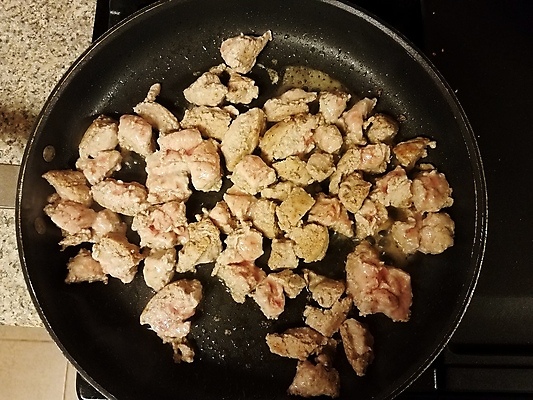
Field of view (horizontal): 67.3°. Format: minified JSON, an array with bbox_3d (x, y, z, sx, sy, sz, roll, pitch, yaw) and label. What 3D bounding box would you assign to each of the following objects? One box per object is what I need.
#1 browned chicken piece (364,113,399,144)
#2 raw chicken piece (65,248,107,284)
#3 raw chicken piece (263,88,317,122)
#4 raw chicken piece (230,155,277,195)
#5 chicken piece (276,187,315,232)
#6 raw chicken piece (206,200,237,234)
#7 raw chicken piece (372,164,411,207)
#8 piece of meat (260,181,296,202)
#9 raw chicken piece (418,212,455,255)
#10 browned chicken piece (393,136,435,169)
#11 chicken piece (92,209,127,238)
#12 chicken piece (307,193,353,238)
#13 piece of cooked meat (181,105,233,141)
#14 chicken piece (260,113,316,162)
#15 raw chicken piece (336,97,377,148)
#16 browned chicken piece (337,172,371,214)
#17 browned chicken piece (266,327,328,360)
[{"bbox_3d":[0.088,-0.054,0.304,0.025,0.019,0.023,-44,82,-7],"label":"browned chicken piece"},{"bbox_3d":[-0.126,0.047,0.283,0.030,0.017,0.024,2,79,1],"label":"raw chicken piece"},{"bbox_3d":[0.019,-0.074,0.311,0.043,0.019,0.024,-10,80,-2],"label":"raw chicken piece"},{"bbox_3d":[-0.010,-0.019,0.306,0.033,0.020,0.028,20,81,4],"label":"raw chicken piece"},{"bbox_3d":[0.021,0.007,0.293,0.022,0.020,0.033,38,82,6],"label":"chicken piece"},{"bbox_3d":[-0.031,0.014,0.295,0.018,0.017,0.025,-36,81,-8],"label":"raw chicken piece"},{"bbox_3d":[0.093,-0.005,0.294,0.031,0.021,0.028,-30,81,-5],"label":"raw chicken piece"},{"bbox_3d":[0.010,-0.005,0.298,0.030,0.016,0.018,-8,79,-1],"label":"piece of meat"},{"bbox_3d":[0.125,0.024,0.293,0.025,0.021,0.031,10,80,2],"label":"raw chicken piece"},{"bbox_3d":[0.111,-0.036,0.303,0.032,0.017,0.019,-18,80,-2],"label":"browned chicken piece"},{"bbox_3d":[-0.113,0.019,0.289,0.024,0.019,0.025,-11,79,-2],"label":"chicken piece"},{"bbox_3d":[0.051,0.010,0.295,0.035,0.020,0.024,21,79,4],"label":"chicken piece"},{"bbox_3d":[-0.045,-0.062,0.308,0.036,0.019,0.025,22,81,4],"label":"piece of cooked meat"},{"bbox_3d":[0.019,-0.048,0.302,0.049,0.021,0.030,-26,80,-4],"label":"chicken piece"},{"bbox_3d":[0.070,-0.061,0.312,0.019,0.018,0.037,25,82,5],"label":"raw chicken piece"},{"bbox_3d":[0.064,-0.007,0.295,0.022,0.021,0.025,42,83,7],"label":"browned chicken piece"},{"bbox_3d":[0.022,0.102,0.285,0.041,0.019,0.019,9,81,3],"label":"browned chicken piece"}]

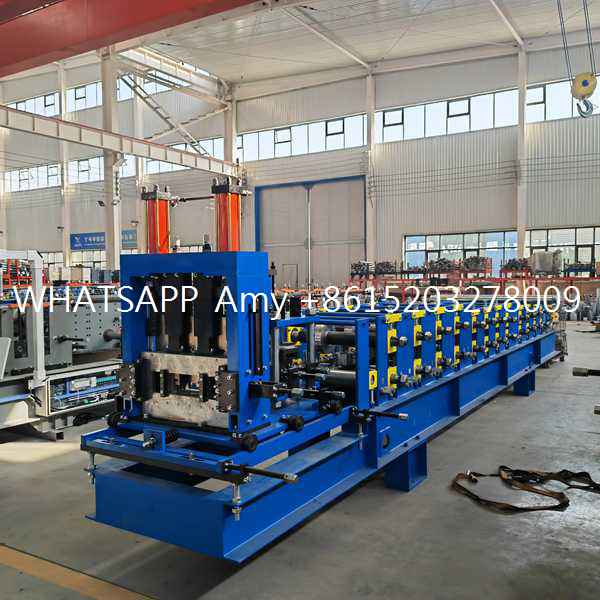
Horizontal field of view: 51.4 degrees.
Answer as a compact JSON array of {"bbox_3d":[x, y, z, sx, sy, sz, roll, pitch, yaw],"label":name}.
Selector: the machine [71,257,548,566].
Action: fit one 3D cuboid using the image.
[{"bbox_3d":[1.731,0.481,6.949,1.066,1.643,9.563,1,2,30],"label":"machine"}]

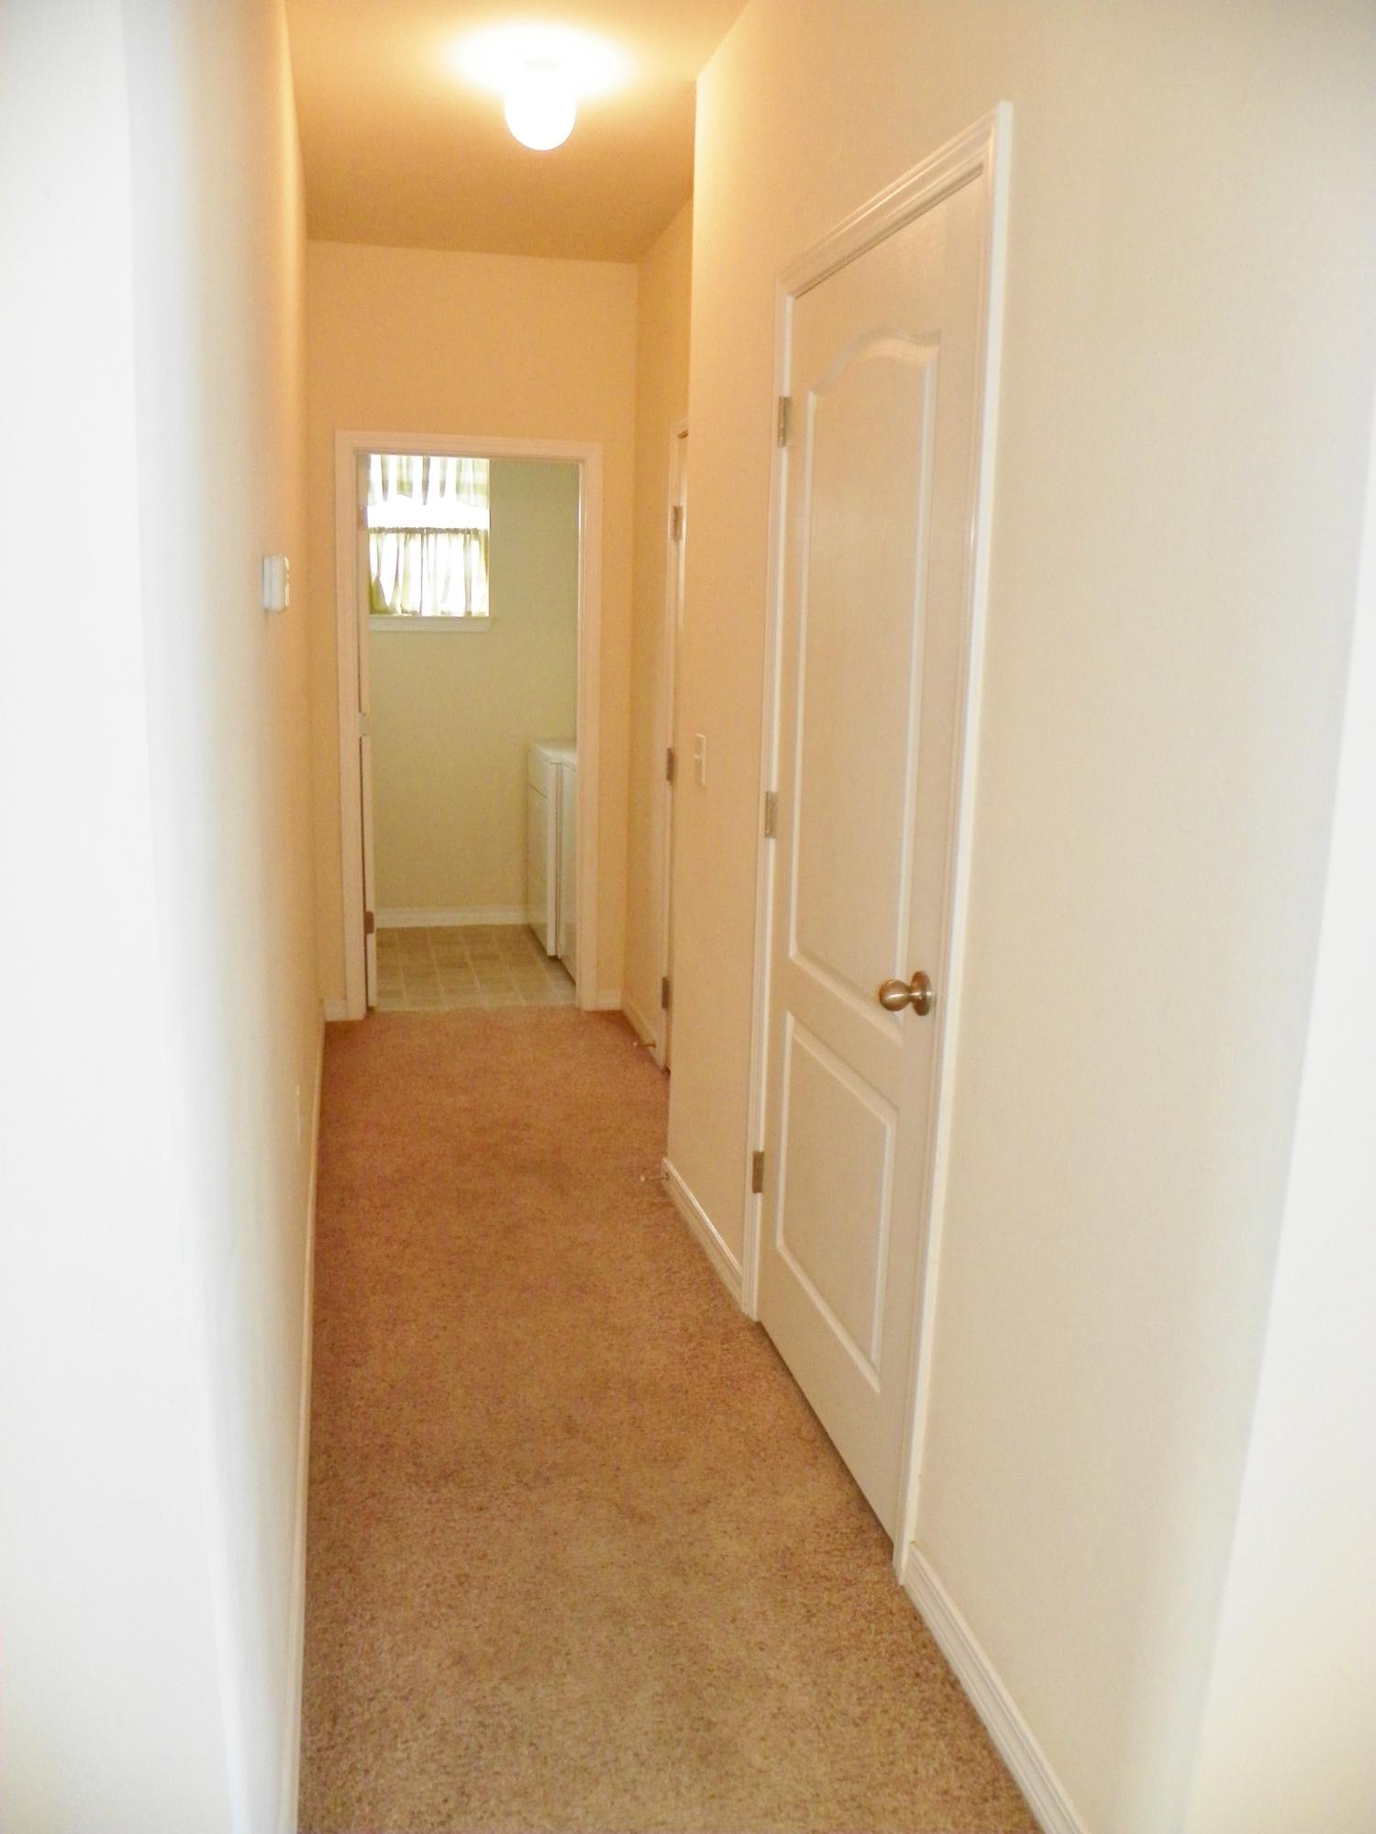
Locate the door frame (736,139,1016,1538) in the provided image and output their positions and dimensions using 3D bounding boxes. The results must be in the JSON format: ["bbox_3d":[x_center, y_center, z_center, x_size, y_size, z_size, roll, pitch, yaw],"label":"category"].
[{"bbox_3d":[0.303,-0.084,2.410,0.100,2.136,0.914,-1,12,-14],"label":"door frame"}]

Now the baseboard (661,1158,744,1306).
[{"bbox_3d":[0.032,0.757,3.391,0.015,0.080,0.741,-1,12,-14],"label":"baseboard"}]

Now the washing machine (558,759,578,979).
[{"bbox_3d":[-0.166,-0.218,5.883,0.670,0.980,0.680,-1,12,-14],"label":"washing machine"}]

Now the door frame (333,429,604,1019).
[{"bbox_3d":[-0.807,-0.670,5.151,0.948,2.121,0.120,-1,12,-14],"label":"door frame"}]

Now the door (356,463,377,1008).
[{"bbox_3d":[-1.288,-0.721,5.508,0.037,2.030,0.800,-1,12,-14],"label":"door"}]

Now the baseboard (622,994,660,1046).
[{"bbox_3d":[-0.188,0.394,5.134,0.015,0.080,0.640,-1,12,-14],"label":"baseboard"}]

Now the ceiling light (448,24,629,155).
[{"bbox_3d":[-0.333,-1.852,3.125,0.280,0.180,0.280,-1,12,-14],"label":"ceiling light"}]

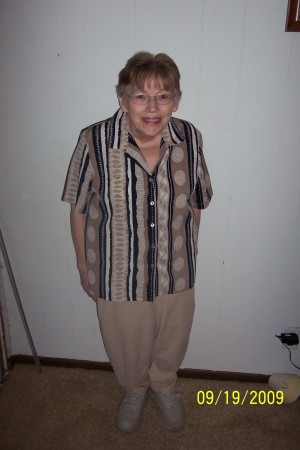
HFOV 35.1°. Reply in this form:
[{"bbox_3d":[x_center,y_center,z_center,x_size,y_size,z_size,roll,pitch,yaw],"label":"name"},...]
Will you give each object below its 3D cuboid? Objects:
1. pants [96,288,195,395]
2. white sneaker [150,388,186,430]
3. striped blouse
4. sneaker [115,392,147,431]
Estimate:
[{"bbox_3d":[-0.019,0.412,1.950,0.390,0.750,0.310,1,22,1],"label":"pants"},{"bbox_3d":[0.068,0.773,2.088,0.105,0.105,0.260,-5,23,-15],"label":"white sneaker"},{"bbox_3d":[-0.050,-0.073,1.735,0.550,0.700,0.320,1,22,1],"label":"striped blouse"},{"bbox_3d":[-0.058,0.772,2.087,0.105,0.105,0.260,6,23,12],"label":"sneaker"}]

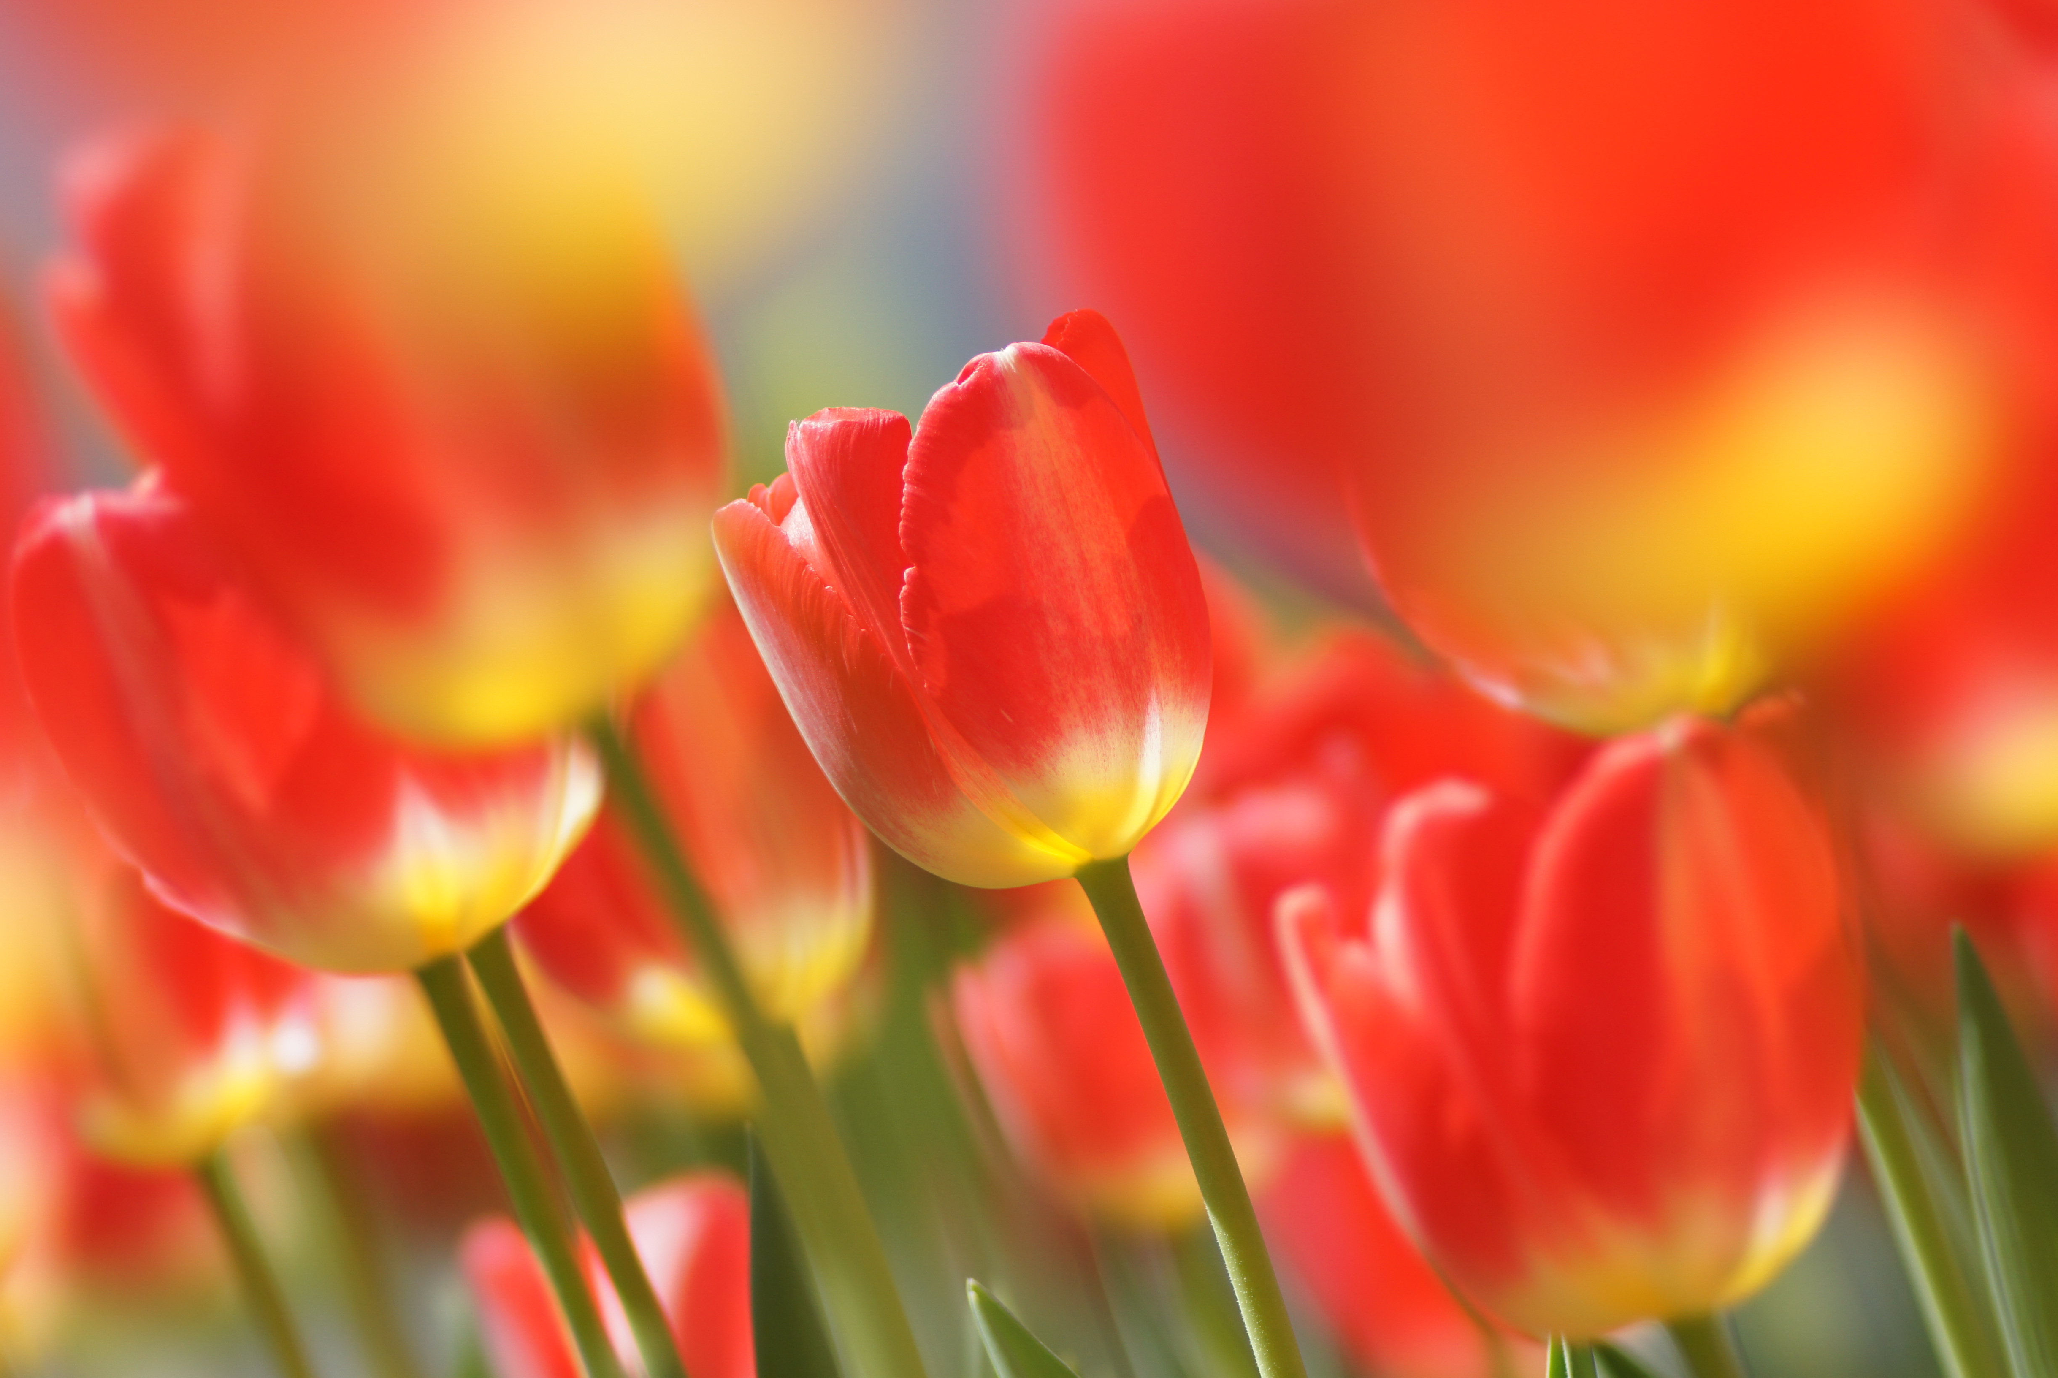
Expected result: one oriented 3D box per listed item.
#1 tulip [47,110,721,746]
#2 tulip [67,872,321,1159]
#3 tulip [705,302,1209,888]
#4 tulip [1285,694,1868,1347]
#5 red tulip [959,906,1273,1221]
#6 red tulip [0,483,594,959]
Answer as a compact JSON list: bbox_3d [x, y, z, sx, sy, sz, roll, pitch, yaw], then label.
[{"bbox_3d":[-0.069,-0.030,1.260,0.060,0.077,0.060,-22,0,0],"label":"tulip"},{"bbox_3d":[-0.147,0.050,1.980,0.056,0.068,0.056,-18,0,0],"label":"tulip"},{"bbox_3d":[-0.008,-0.009,1.540,0.059,0.072,0.059,-15,0,0],"label":"tulip"},{"bbox_3d":[0.067,0.041,1.400,0.067,0.073,0.067,-8,0,0],"label":"tulip"},{"bbox_3d":[0.016,0.070,2.150,0.060,0.063,0.060,-12,0,0],"label":"red tulip"},{"bbox_3d":[-0.090,0.002,1.500,0.064,0.072,0.064,-27,0,0],"label":"red tulip"}]

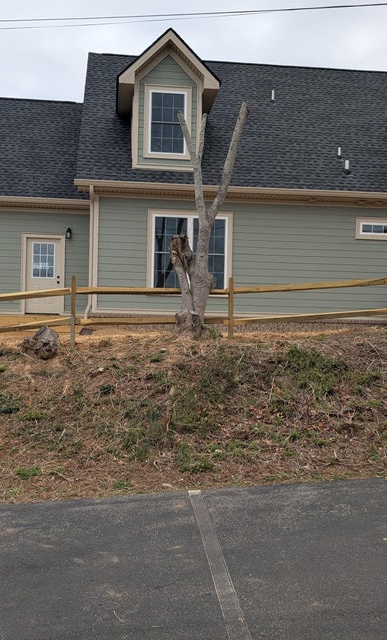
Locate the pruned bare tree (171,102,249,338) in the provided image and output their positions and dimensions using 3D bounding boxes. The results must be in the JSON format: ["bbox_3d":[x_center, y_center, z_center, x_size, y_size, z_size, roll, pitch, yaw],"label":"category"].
[{"bbox_3d":[0.260,-1.615,10.800,1.230,3.798,0.900,1,-1,0],"label":"pruned bare tree"}]

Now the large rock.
[{"bbox_3d":[-2.268,0.343,9.800,0.580,0.480,0.520,1,-1,-6],"label":"large rock"}]

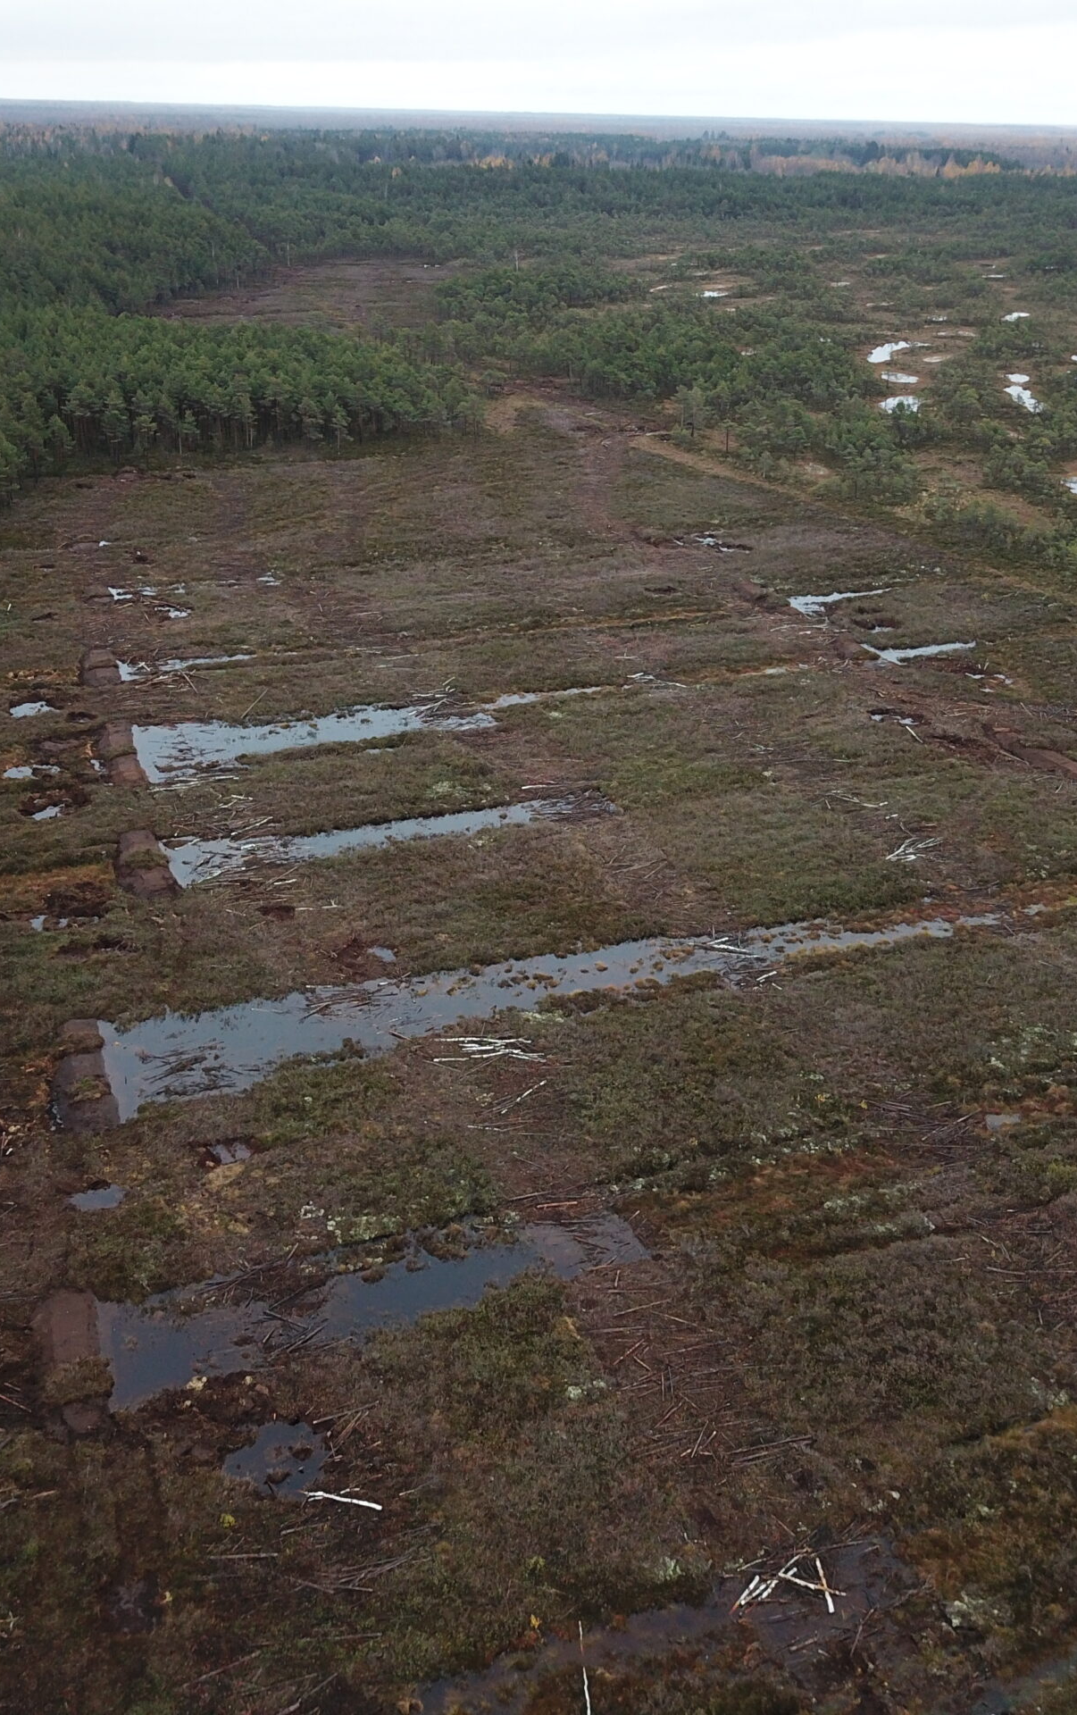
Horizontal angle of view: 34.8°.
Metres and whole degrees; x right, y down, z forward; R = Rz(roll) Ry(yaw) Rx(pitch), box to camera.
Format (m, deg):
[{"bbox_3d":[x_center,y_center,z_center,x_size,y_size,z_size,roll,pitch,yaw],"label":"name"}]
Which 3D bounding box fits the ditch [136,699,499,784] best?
[{"bbox_3d":[-16.291,-8.925,130.363,27.259,0.600,12.878,-6,25,-16],"label":"ditch"}]

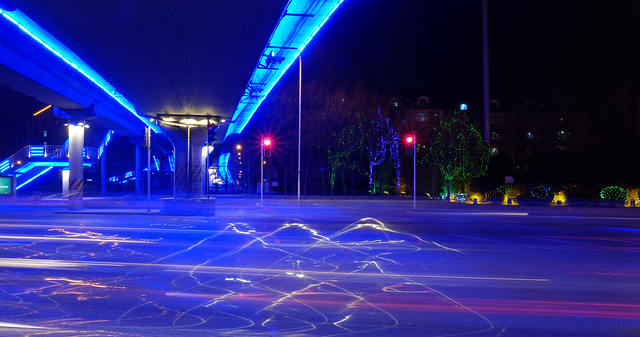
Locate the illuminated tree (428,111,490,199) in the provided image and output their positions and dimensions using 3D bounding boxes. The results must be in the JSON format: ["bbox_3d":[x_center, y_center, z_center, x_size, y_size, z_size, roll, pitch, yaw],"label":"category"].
[{"bbox_3d":[9.971,-0.858,30.500,4.400,6.430,4.200,0,-1,0],"label":"illuminated tree"}]

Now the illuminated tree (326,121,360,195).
[{"bbox_3d":[2.120,-0.880,38.500,3.000,6.720,2.800,0,-1,0],"label":"illuminated tree"}]

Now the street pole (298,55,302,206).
[{"bbox_3d":[-1.220,-2.388,26.300,0.200,9.400,0.200,0,-1,0],"label":"street pole"}]

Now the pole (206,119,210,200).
[{"bbox_3d":[-5.366,-0.432,20.500,0.150,3.840,0.150,0,-1,0],"label":"pole"}]

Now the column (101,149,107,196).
[{"bbox_3d":[-20.267,0.305,40.000,0.600,4.550,0.600,0,-1,0],"label":"column"}]

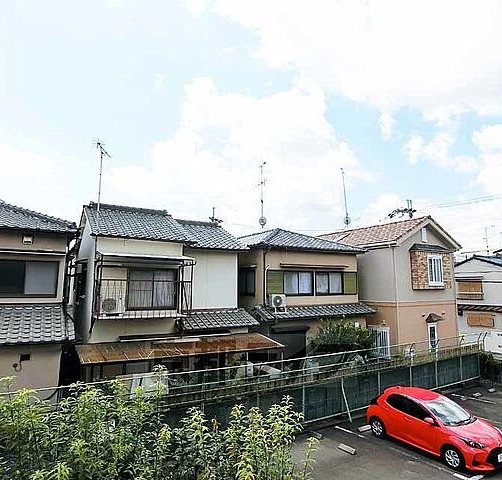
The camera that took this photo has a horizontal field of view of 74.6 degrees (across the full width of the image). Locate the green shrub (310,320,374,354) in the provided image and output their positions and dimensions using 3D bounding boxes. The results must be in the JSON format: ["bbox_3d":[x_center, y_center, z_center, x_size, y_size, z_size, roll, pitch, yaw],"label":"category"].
[{"bbox_3d":[3.987,4.335,14.328,3.200,1.848,1.900,5,-9,-29],"label":"green shrub"}]

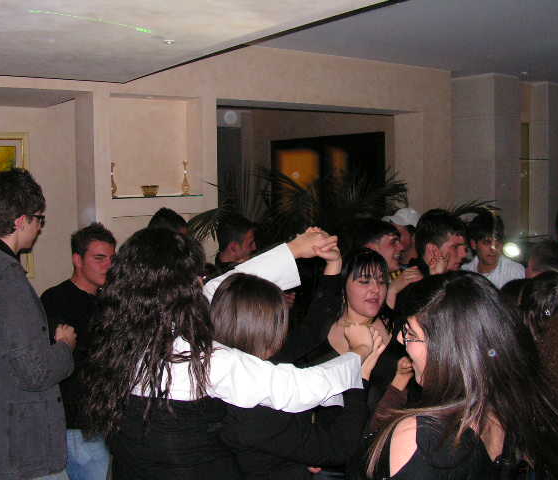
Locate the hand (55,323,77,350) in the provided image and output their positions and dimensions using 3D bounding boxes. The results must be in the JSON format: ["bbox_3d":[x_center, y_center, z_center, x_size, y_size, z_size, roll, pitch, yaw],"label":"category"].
[{"bbox_3d":[-0.702,0.319,2.200,0.085,0.100,0.085,-3,6,-24],"label":"hand"}]

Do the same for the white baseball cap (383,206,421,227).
[{"bbox_3d":[0.683,-0.126,3.650,0.260,0.130,0.175,10,9,26],"label":"white baseball cap"}]

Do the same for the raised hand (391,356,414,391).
[{"bbox_3d":[0.393,0.421,2.100,0.085,0.115,0.080,19,6,11],"label":"raised hand"}]

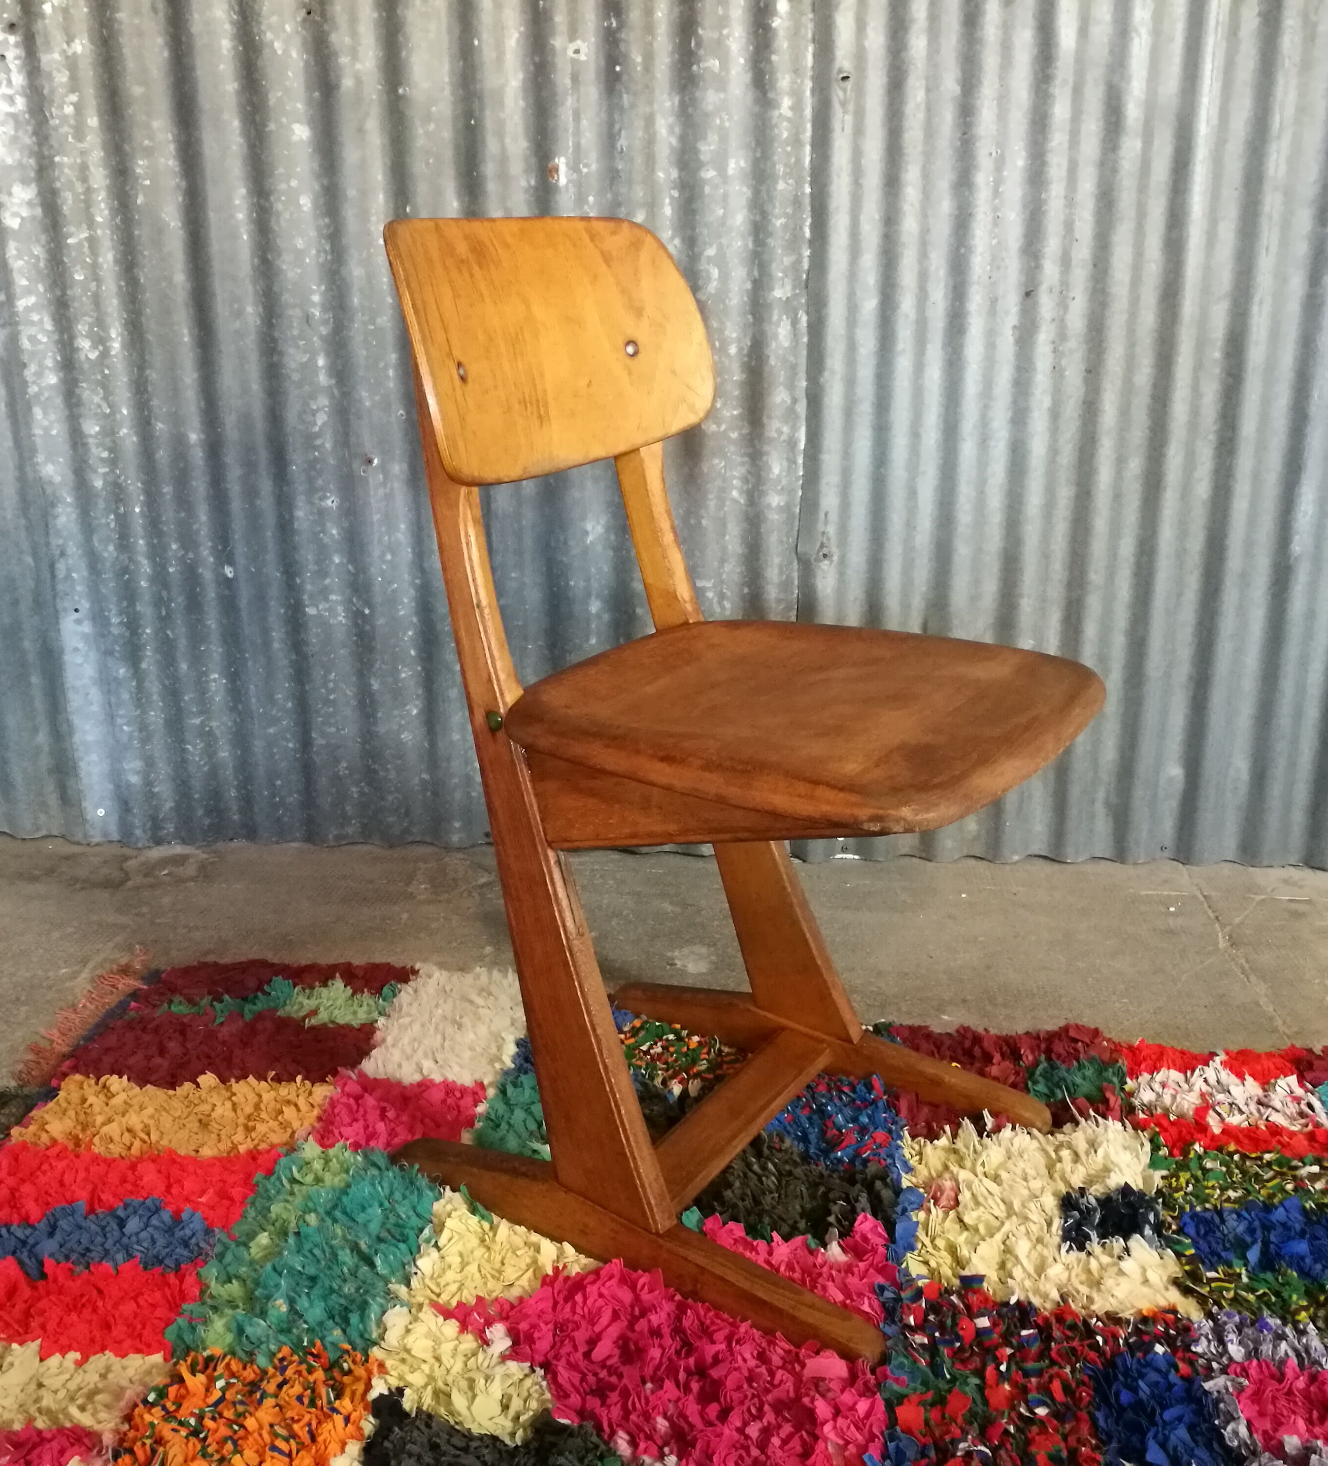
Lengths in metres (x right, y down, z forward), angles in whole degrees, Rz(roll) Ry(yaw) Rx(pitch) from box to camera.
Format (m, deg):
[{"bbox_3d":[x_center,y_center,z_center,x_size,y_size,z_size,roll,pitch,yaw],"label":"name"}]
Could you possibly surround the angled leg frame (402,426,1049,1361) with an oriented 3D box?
[{"bbox_3d":[0.055,0.051,1.105,0.415,0.634,0.332,11,21,31],"label":"angled leg frame"}]

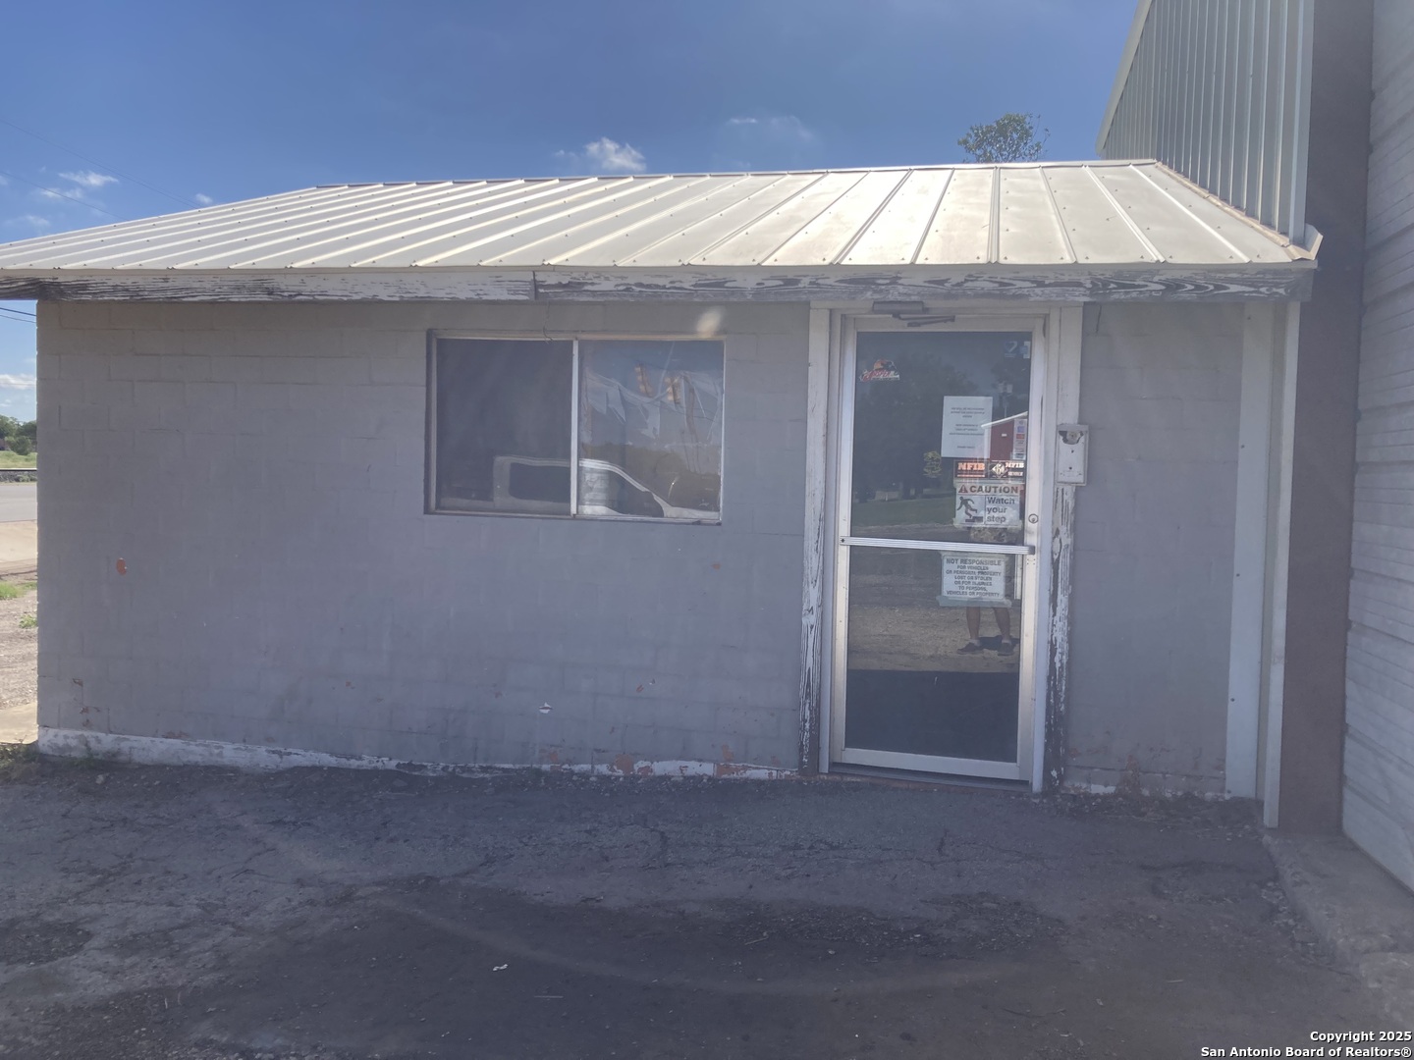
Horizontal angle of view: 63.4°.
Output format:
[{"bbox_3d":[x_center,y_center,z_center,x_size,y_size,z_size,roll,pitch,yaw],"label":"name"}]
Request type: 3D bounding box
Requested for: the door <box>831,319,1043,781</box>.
[{"bbox_3d":[1.057,0.075,5.287,0.905,2.108,0.060,2,3,12],"label":"door"}]

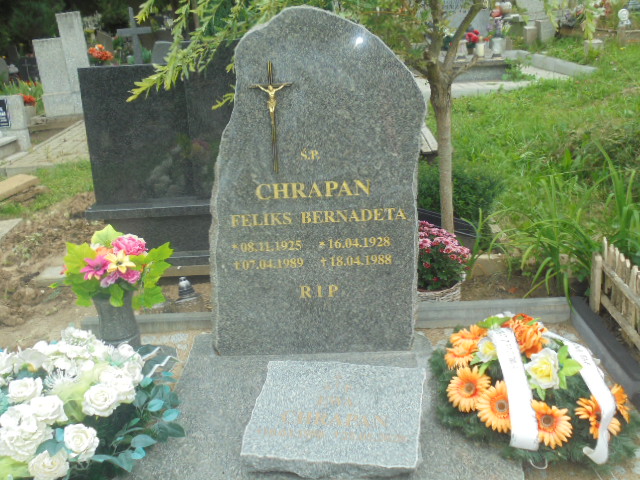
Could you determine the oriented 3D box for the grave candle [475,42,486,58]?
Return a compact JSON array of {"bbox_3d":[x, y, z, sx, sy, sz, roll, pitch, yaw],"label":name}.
[{"bbox_3d":[2.102,-2.481,9.200,0.125,0.205,0.125,2,18,12],"label":"grave candle"}]

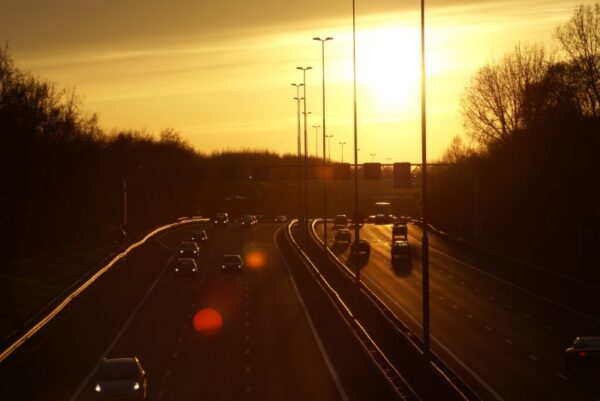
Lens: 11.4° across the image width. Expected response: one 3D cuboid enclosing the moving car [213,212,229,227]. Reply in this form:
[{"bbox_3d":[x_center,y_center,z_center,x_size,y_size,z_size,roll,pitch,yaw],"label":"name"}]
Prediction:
[{"bbox_3d":[-11.325,2.878,432.000,1.800,1.850,4.500,-1,0,0],"label":"moving car"}]

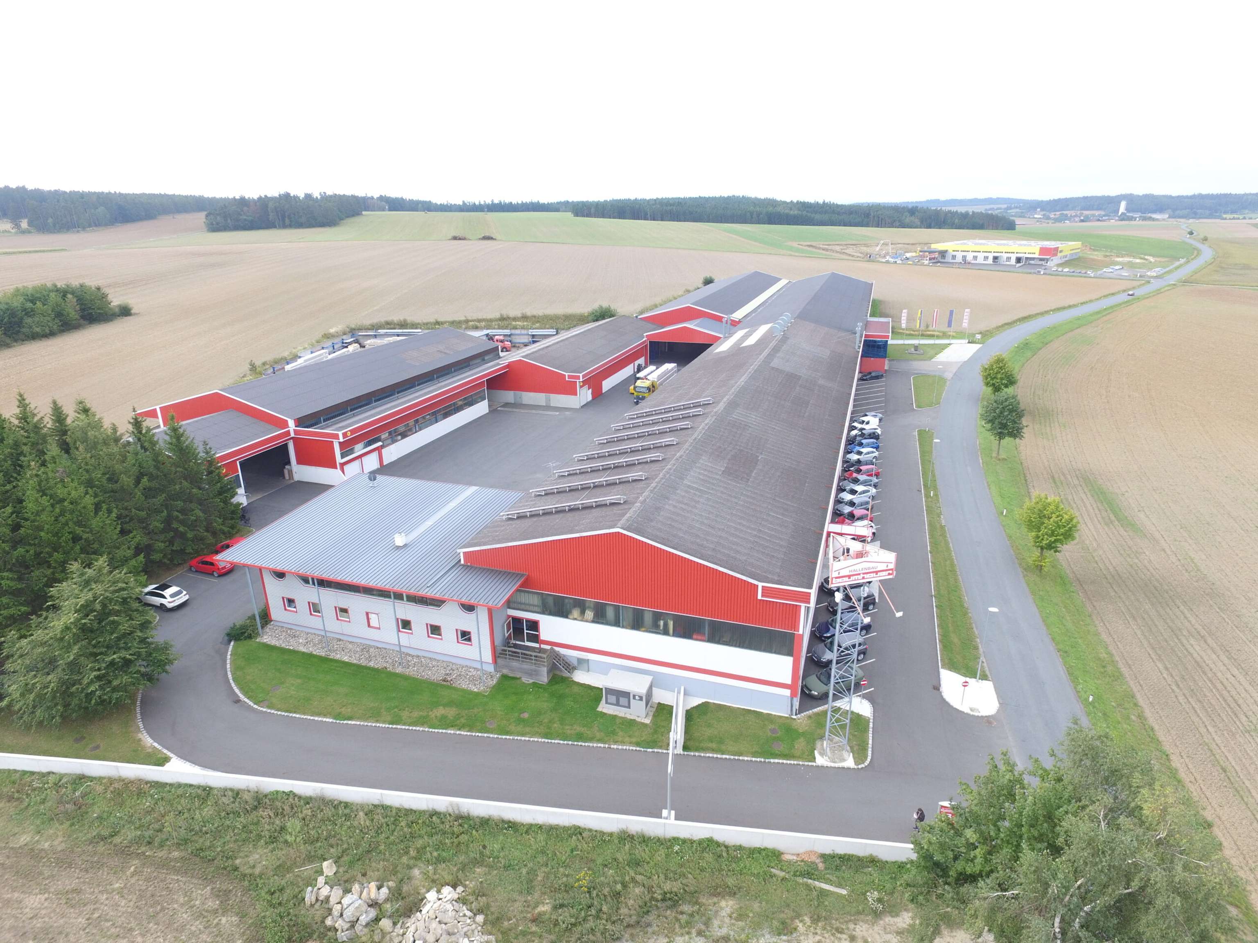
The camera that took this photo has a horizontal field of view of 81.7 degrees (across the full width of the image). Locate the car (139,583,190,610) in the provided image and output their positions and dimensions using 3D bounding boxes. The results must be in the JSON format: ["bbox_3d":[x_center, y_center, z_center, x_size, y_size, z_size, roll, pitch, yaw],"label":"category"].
[{"bbox_3d":[-35.778,9.395,55.669,4.580,1.520,1.840,8,22,23],"label":"car"}]

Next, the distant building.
[{"bbox_3d":[191.656,-111.665,369.461,55.386,8.168,54.520,17,26,40],"label":"distant building"}]

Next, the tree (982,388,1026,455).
[{"bbox_3d":[43.631,-5.400,84.579,5.200,7.900,5.200,-1,20,0],"label":"tree"}]

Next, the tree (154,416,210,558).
[{"bbox_3d":[-38.922,0.975,63.688,5.500,12.400,5.500,-1,20,0],"label":"tree"}]

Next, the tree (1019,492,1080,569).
[{"bbox_3d":[33.610,4.866,58.178,5.000,6.800,5.000,-1,20,0],"label":"tree"}]

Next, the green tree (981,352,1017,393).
[{"bbox_3d":[56.072,-14.365,110.225,5.400,7.000,5.400,-1,20,0],"label":"green tree"}]

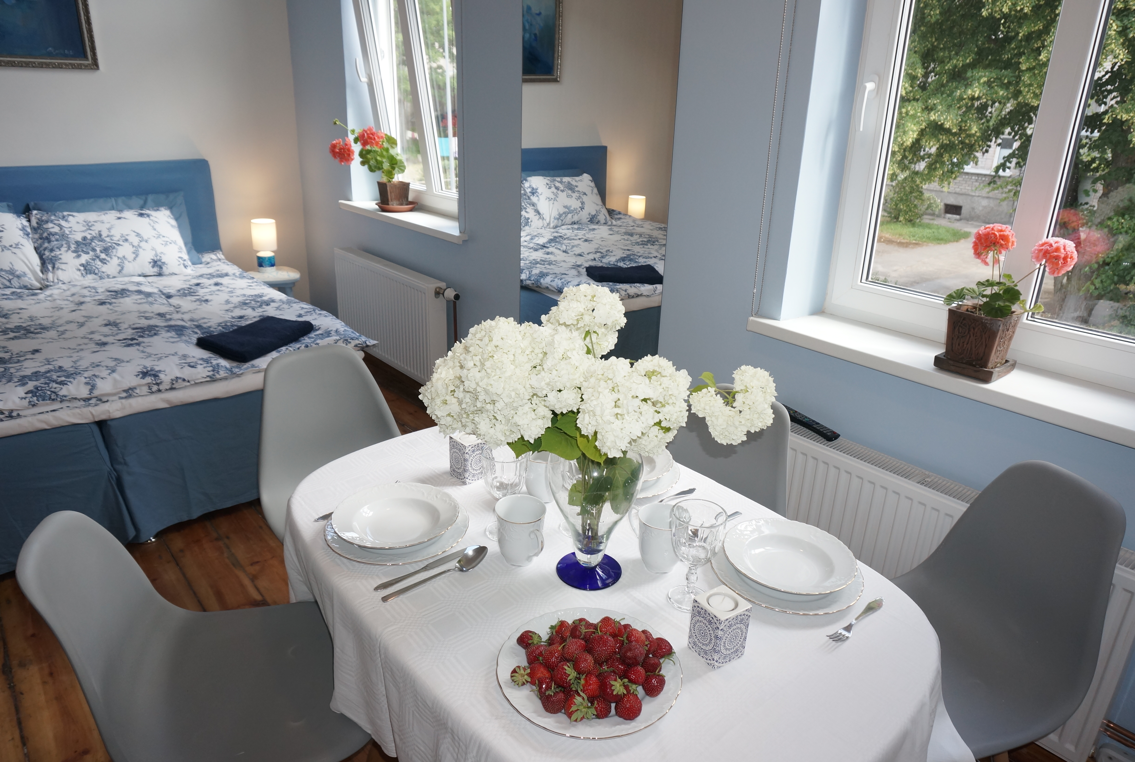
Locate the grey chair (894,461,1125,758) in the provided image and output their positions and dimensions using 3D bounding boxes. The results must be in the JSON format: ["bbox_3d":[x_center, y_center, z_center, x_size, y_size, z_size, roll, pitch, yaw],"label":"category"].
[{"bbox_3d":[0.711,0.587,1.549,0.540,0.826,0.470,-4,22,-15],"label":"grey chair"}]

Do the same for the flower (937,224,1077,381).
[{"bbox_3d":[1.027,-0.189,1.793,0.215,0.356,0.235,-15,27,-37],"label":"flower"}]

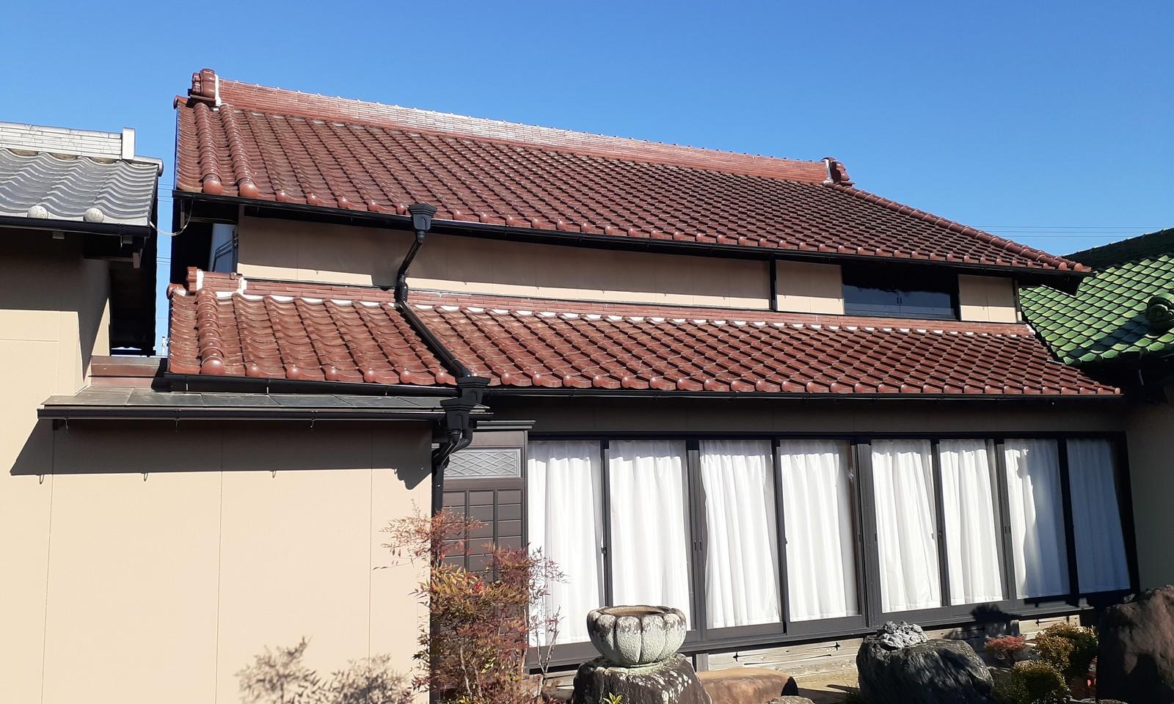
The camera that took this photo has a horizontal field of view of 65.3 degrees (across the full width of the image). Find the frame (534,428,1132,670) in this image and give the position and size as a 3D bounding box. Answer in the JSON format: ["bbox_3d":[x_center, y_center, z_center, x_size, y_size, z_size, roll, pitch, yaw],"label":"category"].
[{"bbox_3d":[2.756,1.734,8.902,7.048,1.915,0.160,2,-8,-22],"label":"frame"}]

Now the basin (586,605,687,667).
[{"bbox_3d":[0.327,1.882,6.050,0.650,0.335,0.650,-1,-7,0],"label":"basin"}]

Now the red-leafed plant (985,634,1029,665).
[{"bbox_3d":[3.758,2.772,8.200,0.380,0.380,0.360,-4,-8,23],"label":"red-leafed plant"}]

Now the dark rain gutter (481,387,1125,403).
[{"bbox_3d":[2.484,0.402,8.538,7.156,0.090,0.115,2,-8,-22],"label":"dark rain gutter"}]

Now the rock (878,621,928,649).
[{"bbox_3d":[2.433,2.210,7.050,0.380,0.220,0.280,-3,-7,18],"label":"rock"}]

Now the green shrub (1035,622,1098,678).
[{"bbox_3d":[4.291,2.683,8.200,0.530,0.500,0.500,2,-8,-22],"label":"green shrub"}]

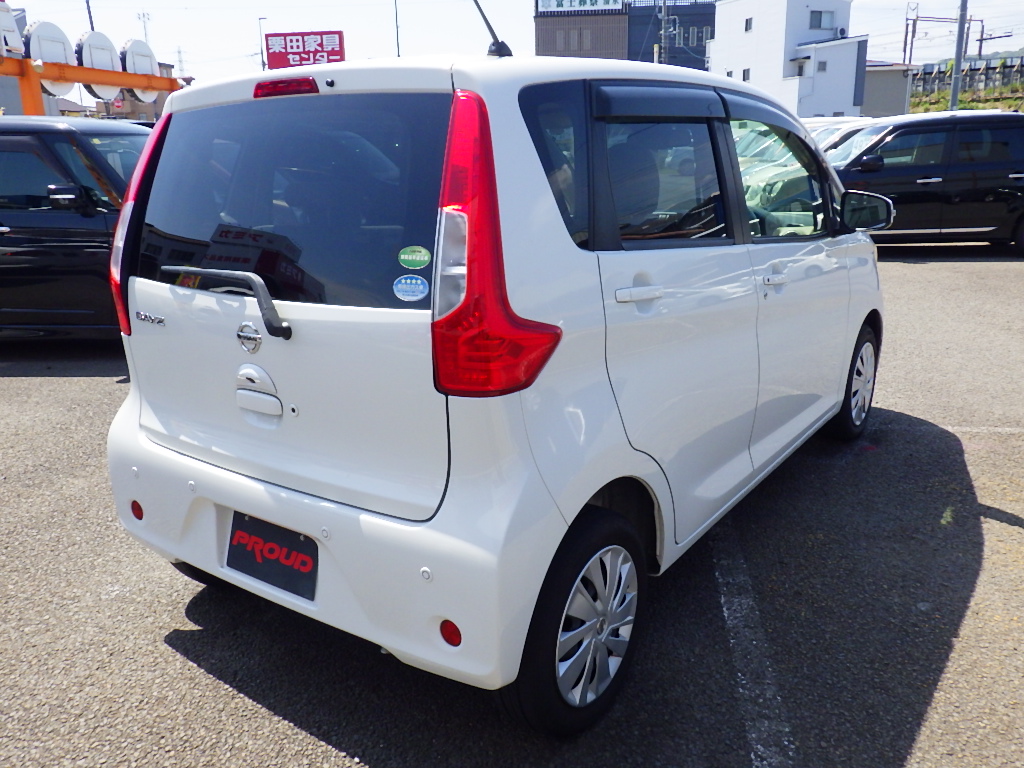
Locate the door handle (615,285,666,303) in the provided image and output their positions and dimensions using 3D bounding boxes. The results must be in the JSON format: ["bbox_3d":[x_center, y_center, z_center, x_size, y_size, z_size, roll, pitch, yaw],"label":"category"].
[{"bbox_3d":[0.291,-0.207,1.891,0.036,0.037,0.241,9,13,35],"label":"door handle"}]

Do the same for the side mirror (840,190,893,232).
[{"bbox_3d":[1.351,-0.656,3.155,0.180,0.150,0.110,9,19,35],"label":"side mirror"}]

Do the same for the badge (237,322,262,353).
[{"bbox_3d":[-0.604,-0.105,1.903,0.089,0.074,0.012,9,13,35],"label":"badge"}]

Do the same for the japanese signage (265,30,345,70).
[{"bbox_3d":[-10.234,-16.585,41.241,3.850,1.850,0.500,-2,16,0],"label":"japanese signage"}]

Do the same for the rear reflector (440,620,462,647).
[{"bbox_3d":[-0.125,0.514,1.707,0.053,0.054,0.015,6,13,27],"label":"rear reflector"}]

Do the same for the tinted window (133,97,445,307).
[{"bbox_3d":[-0.555,-0.429,1.894,1.050,0.450,0.070,9,-2,35],"label":"tinted window"}]

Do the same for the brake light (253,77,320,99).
[{"bbox_3d":[-0.509,-0.679,1.901,0.226,0.038,0.030,9,1,35],"label":"brake light"}]

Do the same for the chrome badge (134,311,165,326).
[{"bbox_3d":[-0.948,-0.169,2.168,0.152,0.025,0.010,12,15,40],"label":"chrome badge"}]

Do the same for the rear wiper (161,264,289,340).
[{"bbox_3d":[-0.672,-0.197,1.908,0.500,0.140,0.060,9,4,35],"label":"rear wiper"}]

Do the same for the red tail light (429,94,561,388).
[{"bbox_3d":[-0.053,-0.277,1.623,0.210,0.600,0.260,9,19,35],"label":"red tail light"}]

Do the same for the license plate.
[{"bbox_3d":[-0.591,0.412,2.040,0.330,0.165,0.012,9,5,35],"label":"license plate"}]

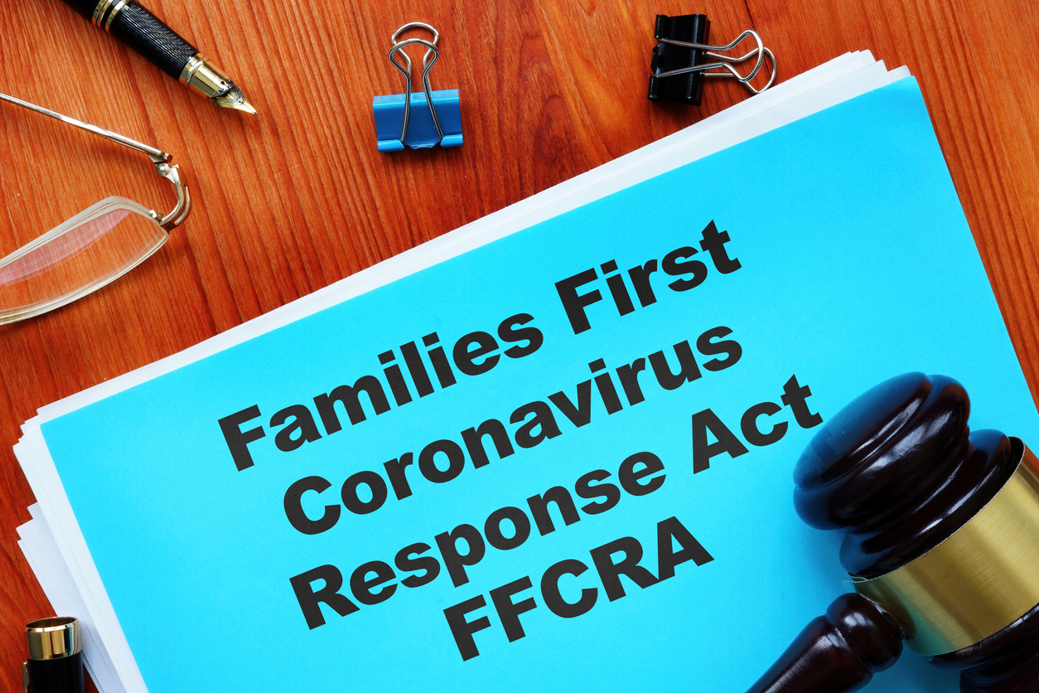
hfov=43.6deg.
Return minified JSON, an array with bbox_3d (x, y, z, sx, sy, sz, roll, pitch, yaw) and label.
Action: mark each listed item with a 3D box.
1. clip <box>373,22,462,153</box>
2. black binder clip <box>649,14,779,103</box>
[{"bbox_3d":[-0.023,-0.059,0.285,0.019,0.021,0.030,-4,93,-2],"label":"clip"},{"bbox_3d":[0.045,-0.064,0.287,0.030,0.021,0.019,5,92,-2],"label":"black binder clip"}]

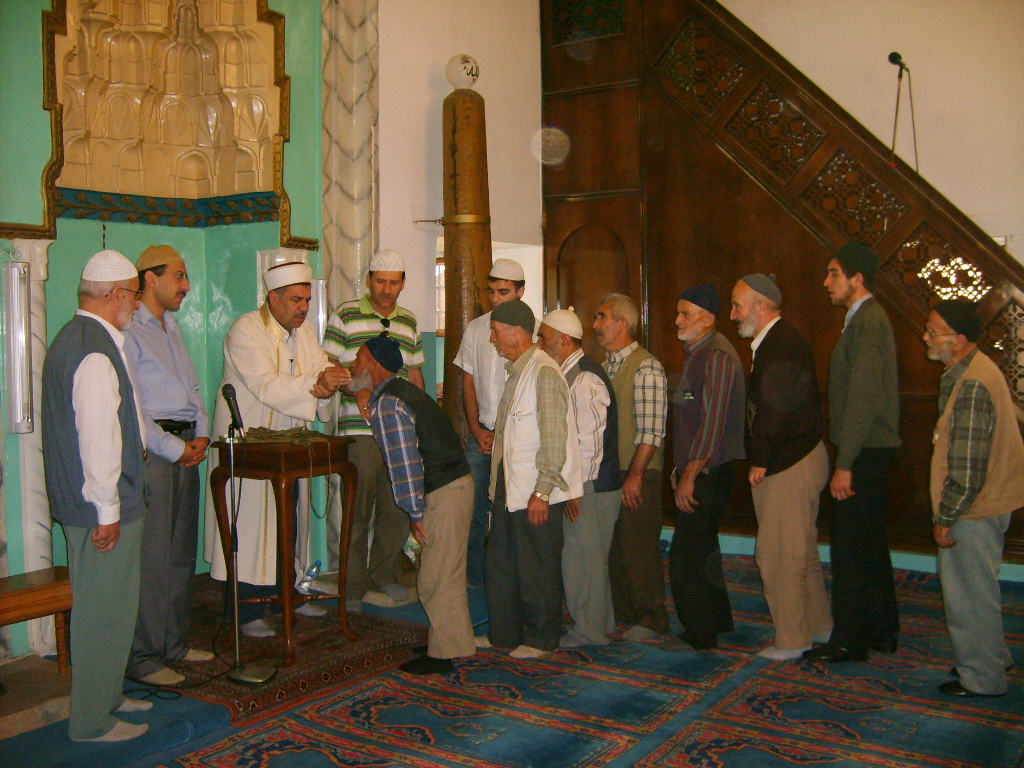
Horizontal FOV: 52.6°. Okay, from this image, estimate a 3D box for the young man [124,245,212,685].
[{"bbox_3d":[-1.461,0.312,4.366,0.420,1.783,0.500,0,3,6],"label":"young man"}]

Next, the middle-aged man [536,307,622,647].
[{"bbox_3d":[0.303,0.418,4.683,0.400,1.498,0.500,-1,3,3],"label":"middle-aged man"}]

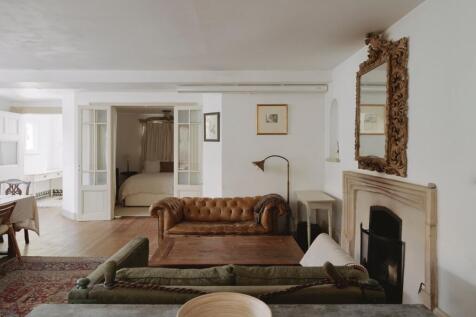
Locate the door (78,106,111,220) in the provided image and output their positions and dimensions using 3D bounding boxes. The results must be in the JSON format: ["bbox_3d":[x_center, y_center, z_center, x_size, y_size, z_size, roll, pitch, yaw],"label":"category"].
[{"bbox_3d":[-3.040,0.103,6.733,0.660,2.420,0.050,0,1,0],"label":"door"}]

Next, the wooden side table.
[{"bbox_3d":[1.225,0.969,5.059,0.430,0.750,0.970,0,1,3],"label":"wooden side table"}]

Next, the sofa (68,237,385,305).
[{"bbox_3d":[-0.065,0.989,2.169,1.680,0.820,0.980,0,1,-2],"label":"sofa"}]

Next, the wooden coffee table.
[{"bbox_3d":[-0.085,1.153,3.302,1.480,0.450,1.000,0,1,0],"label":"wooden coffee table"}]

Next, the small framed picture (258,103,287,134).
[{"bbox_3d":[0.667,-0.737,6.037,0.600,0.590,0.030,0,1,-1],"label":"small framed picture"}]

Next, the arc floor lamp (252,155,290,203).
[{"bbox_3d":[0.580,0.647,5.213,0.700,1.390,0.250,0,1,0],"label":"arc floor lamp"}]

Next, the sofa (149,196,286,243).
[{"bbox_3d":[-0.300,1.009,5.080,2.020,0.670,0.880,0,1,-2],"label":"sofa"}]

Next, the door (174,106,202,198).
[{"bbox_3d":[-1.050,0.103,6.733,0.620,2.420,0.050,0,1,0],"label":"door"}]

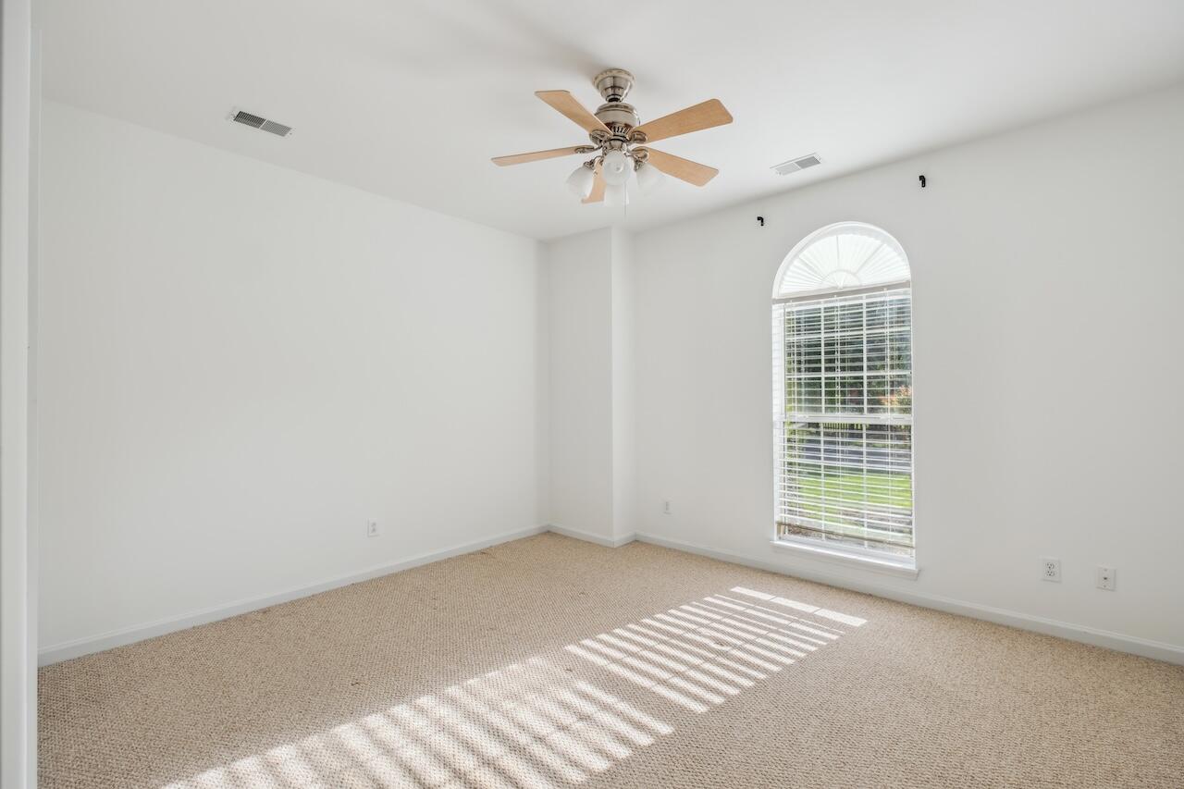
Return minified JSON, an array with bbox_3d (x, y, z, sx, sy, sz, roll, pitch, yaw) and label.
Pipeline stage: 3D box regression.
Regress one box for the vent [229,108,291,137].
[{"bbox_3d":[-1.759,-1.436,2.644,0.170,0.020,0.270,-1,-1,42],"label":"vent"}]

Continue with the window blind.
[{"bbox_3d":[1.684,0.144,3.361,0.860,1.620,0.060,-1,-1,42],"label":"window blind"}]

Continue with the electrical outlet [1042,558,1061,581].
[{"bbox_3d":[2.431,0.930,2.604,0.070,0.115,0.012,-1,-1,42],"label":"electrical outlet"}]

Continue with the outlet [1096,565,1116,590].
[{"bbox_3d":[2.578,0.926,2.470,0.070,0.114,0.012,-1,-1,42],"label":"outlet"}]

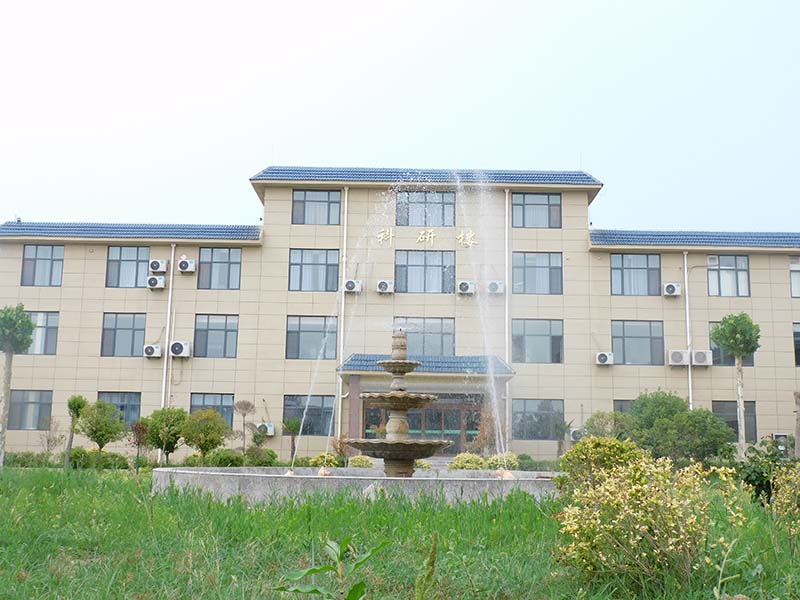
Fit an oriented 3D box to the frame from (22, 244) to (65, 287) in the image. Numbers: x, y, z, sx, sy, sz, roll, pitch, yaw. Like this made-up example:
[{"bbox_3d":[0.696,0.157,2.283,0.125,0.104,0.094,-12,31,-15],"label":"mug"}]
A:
[{"bbox_3d":[-17.828,-1.698,46.154,2.026,2.078,0.120,1,-9,1],"label":"frame"}]

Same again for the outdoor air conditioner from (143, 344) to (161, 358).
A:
[{"bbox_3d":[-11.749,2.454,44.100,0.790,0.540,0.300,1,-9,1],"label":"outdoor air conditioner"}]

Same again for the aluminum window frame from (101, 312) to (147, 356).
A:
[{"bbox_3d":[-13.286,1.691,44.568,2.108,2.108,0.120,1,-10,1],"label":"aluminum window frame"}]

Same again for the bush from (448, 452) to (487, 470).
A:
[{"bbox_3d":[2.511,6.186,34.415,1.416,0.981,1.400,1,-10,1],"label":"bush"}]

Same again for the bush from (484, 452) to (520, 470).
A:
[{"bbox_3d":[3.926,6.282,35.408,1.324,0.833,1.258,1,-9,1],"label":"bush"}]

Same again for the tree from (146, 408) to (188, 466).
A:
[{"bbox_3d":[-10.159,5.960,40.263,1.816,2.540,1.816,1,-10,1],"label":"tree"}]

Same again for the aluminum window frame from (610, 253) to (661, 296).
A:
[{"bbox_3d":[11.788,-1.239,46.196,2.489,2.096,0.100,1,-10,1],"label":"aluminum window frame"}]

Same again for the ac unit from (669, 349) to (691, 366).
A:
[{"bbox_3d":[13.336,2.755,44.027,0.940,0.690,0.360,1,-10,1],"label":"ac unit"}]

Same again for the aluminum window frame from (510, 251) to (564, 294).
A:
[{"bbox_3d":[6.643,-1.302,44.722,2.426,2.048,0.110,1,-9,1],"label":"aluminum window frame"}]

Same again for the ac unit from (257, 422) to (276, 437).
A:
[{"bbox_3d":[-6.326,6.144,43.805,0.800,0.560,0.300,1,-10,1],"label":"ac unit"}]

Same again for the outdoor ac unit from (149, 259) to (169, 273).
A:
[{"bbox_3d":[-11.804,-1.651,45.210,0.790,0.560,0.300,1,-10,1],"label":"outdoor ac unit"}]

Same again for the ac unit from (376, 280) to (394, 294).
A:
[{"bbox_3d":[-0.701,-0.650,44.861,0.810,0.570,0.300,1,-10,1],"label":"ac unit"}]

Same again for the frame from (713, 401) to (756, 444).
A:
[{"bbox_3d":[15.756,5.758,43.519,2.050,1.936,0.120,1,-10,1],"label":"frame"}]

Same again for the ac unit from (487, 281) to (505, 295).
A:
[{"bbox_3d":[4.738,-0.614,45.384,0.800,0.560,0.300,1,-9,1],"label":"ac unit"}]

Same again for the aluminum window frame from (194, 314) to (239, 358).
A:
[{"bbox_3d":[-9.037,1.775,45.478,2.106,2.129,0.120,1,-9,1],"label":"aluminum window frame"}]

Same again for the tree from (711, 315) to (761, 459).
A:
[{"bbox_3d":[13.061,3.744,35.670,1.899,6.563,1.850,1,-10,1],"label":"tree"}]

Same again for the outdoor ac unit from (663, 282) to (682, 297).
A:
[{"bbox_3d":[13.495,-0.524,45.738,0.780,0.550,0.300,1,-10,1],"label":"outdoor ac unit"}]

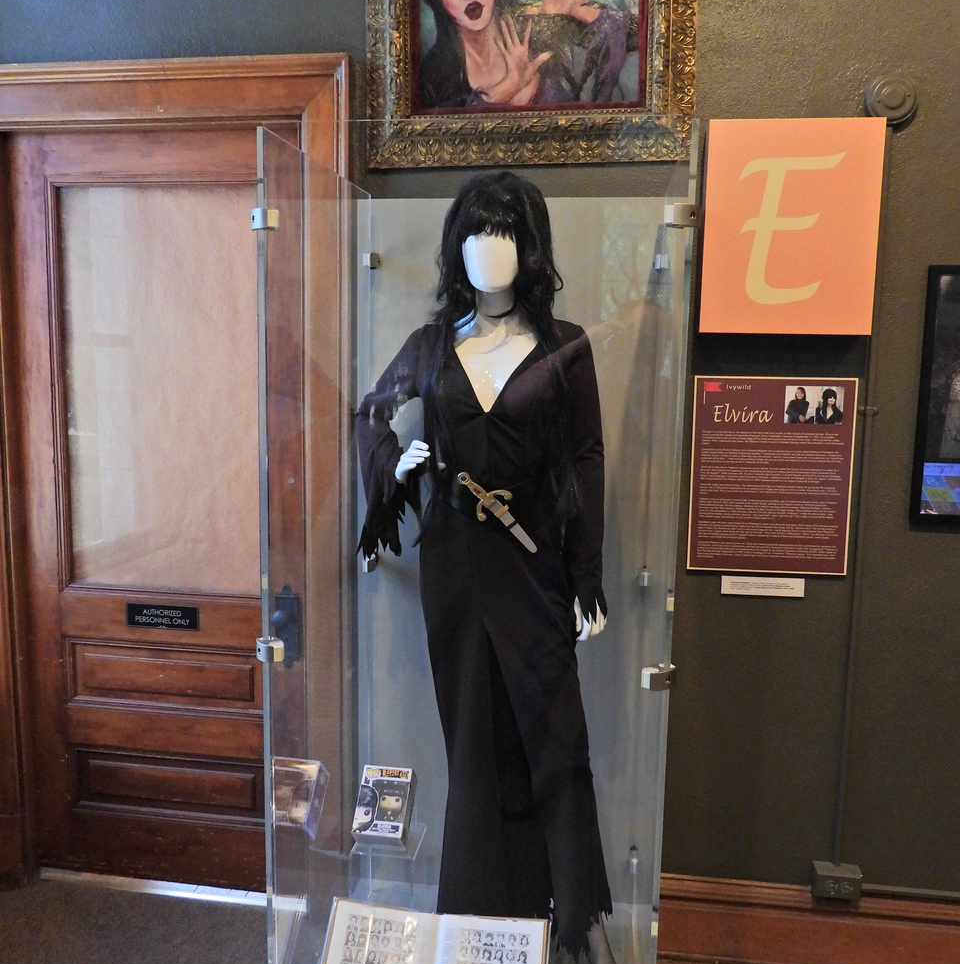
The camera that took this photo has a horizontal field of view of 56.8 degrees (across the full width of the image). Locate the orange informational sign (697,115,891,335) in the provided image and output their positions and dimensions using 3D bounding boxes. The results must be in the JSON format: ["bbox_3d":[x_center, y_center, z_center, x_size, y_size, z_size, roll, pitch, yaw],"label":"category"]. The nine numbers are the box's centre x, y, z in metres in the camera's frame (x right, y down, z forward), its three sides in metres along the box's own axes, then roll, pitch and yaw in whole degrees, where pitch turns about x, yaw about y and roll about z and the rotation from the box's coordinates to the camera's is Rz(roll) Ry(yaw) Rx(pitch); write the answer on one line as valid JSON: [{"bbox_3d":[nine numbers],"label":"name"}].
[{"bbox_3d":[0.759,-0.619,2.189,0.406,0.508,0.080,2,6,7],"label":"orange informational sign"}]

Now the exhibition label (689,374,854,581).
[{"bbox_3d":[0.759,-0.016,2.319,0.406,0.508,0.018,2,6,7],"label":"exhibition label"}]

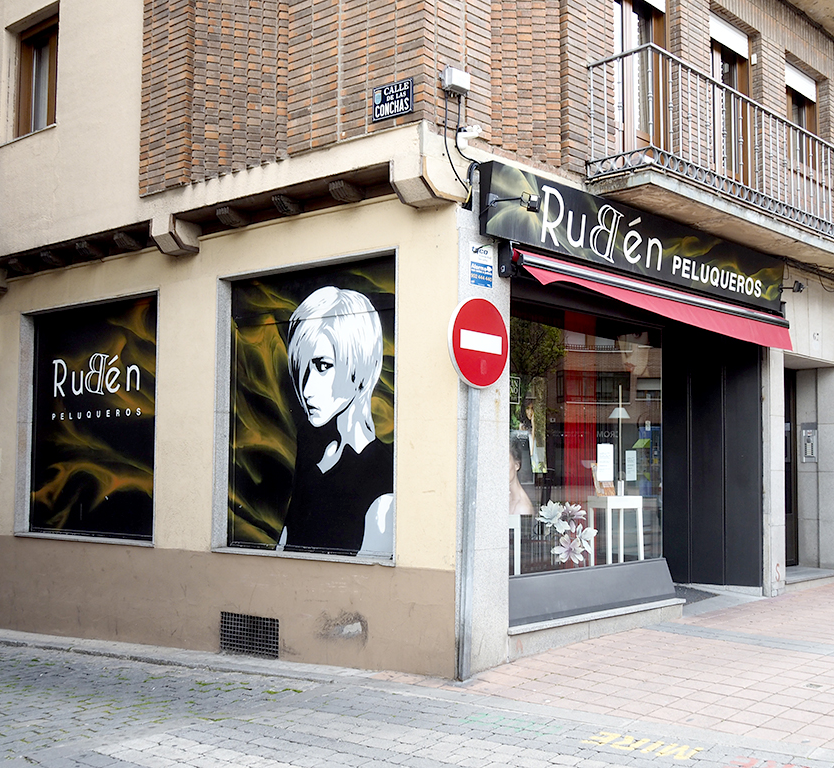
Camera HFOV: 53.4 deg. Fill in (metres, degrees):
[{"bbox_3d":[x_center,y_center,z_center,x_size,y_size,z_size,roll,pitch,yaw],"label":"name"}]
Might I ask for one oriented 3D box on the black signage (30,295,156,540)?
[{"bbox_3d":[-3.281,0.355,8.377,2.100,2.340,0.080,-3,-6,33],"label":"black signage"}]

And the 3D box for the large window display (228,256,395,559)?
[{"bbox_3d":[-0.884,0.207,6.807,1.860,2.350,0.080,-3,-6,33],"label":"large window display"}]

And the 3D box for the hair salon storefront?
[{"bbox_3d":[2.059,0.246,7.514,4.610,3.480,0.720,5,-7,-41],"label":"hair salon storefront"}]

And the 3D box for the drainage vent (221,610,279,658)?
[{"bbox_3d":[-1.374,2.068,6.794,0.655,0.325,0.050,-3,-6,33],"label":"drainage vent"}]

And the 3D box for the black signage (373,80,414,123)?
[{"bbox_3d":[-0.176,-2.064,6.017,0.352,0.255,0.030,-3,-6,33],"label":"black signage"}]

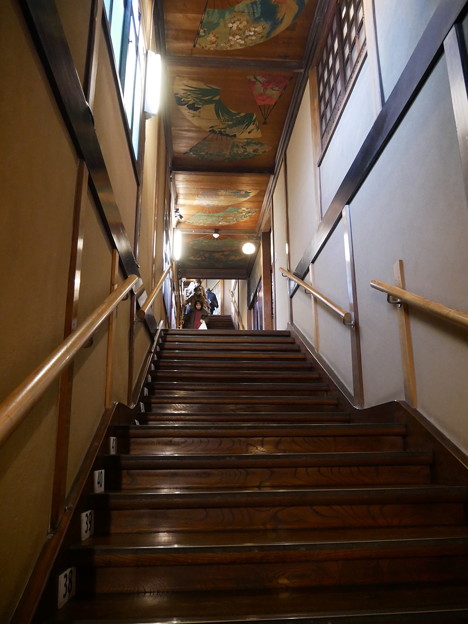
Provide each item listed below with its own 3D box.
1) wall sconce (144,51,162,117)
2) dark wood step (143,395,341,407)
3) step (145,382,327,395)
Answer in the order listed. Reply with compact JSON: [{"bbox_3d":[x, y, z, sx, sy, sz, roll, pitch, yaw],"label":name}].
[{"bbox_3d":[-0.797,-2.225,4.915,0.126,0.695,0.102,1,-15,-5],"label":"wall sconce"},{"bbox_3d":[0.061,0.869,4.618,1.753,0.157,0.315,1,-15,-5],"label":"dark wood step"},{"bbox_3d":[0.035,0.796,4.950,1.753,0.157,0.315,1,-15,-5],"label":"step"}]

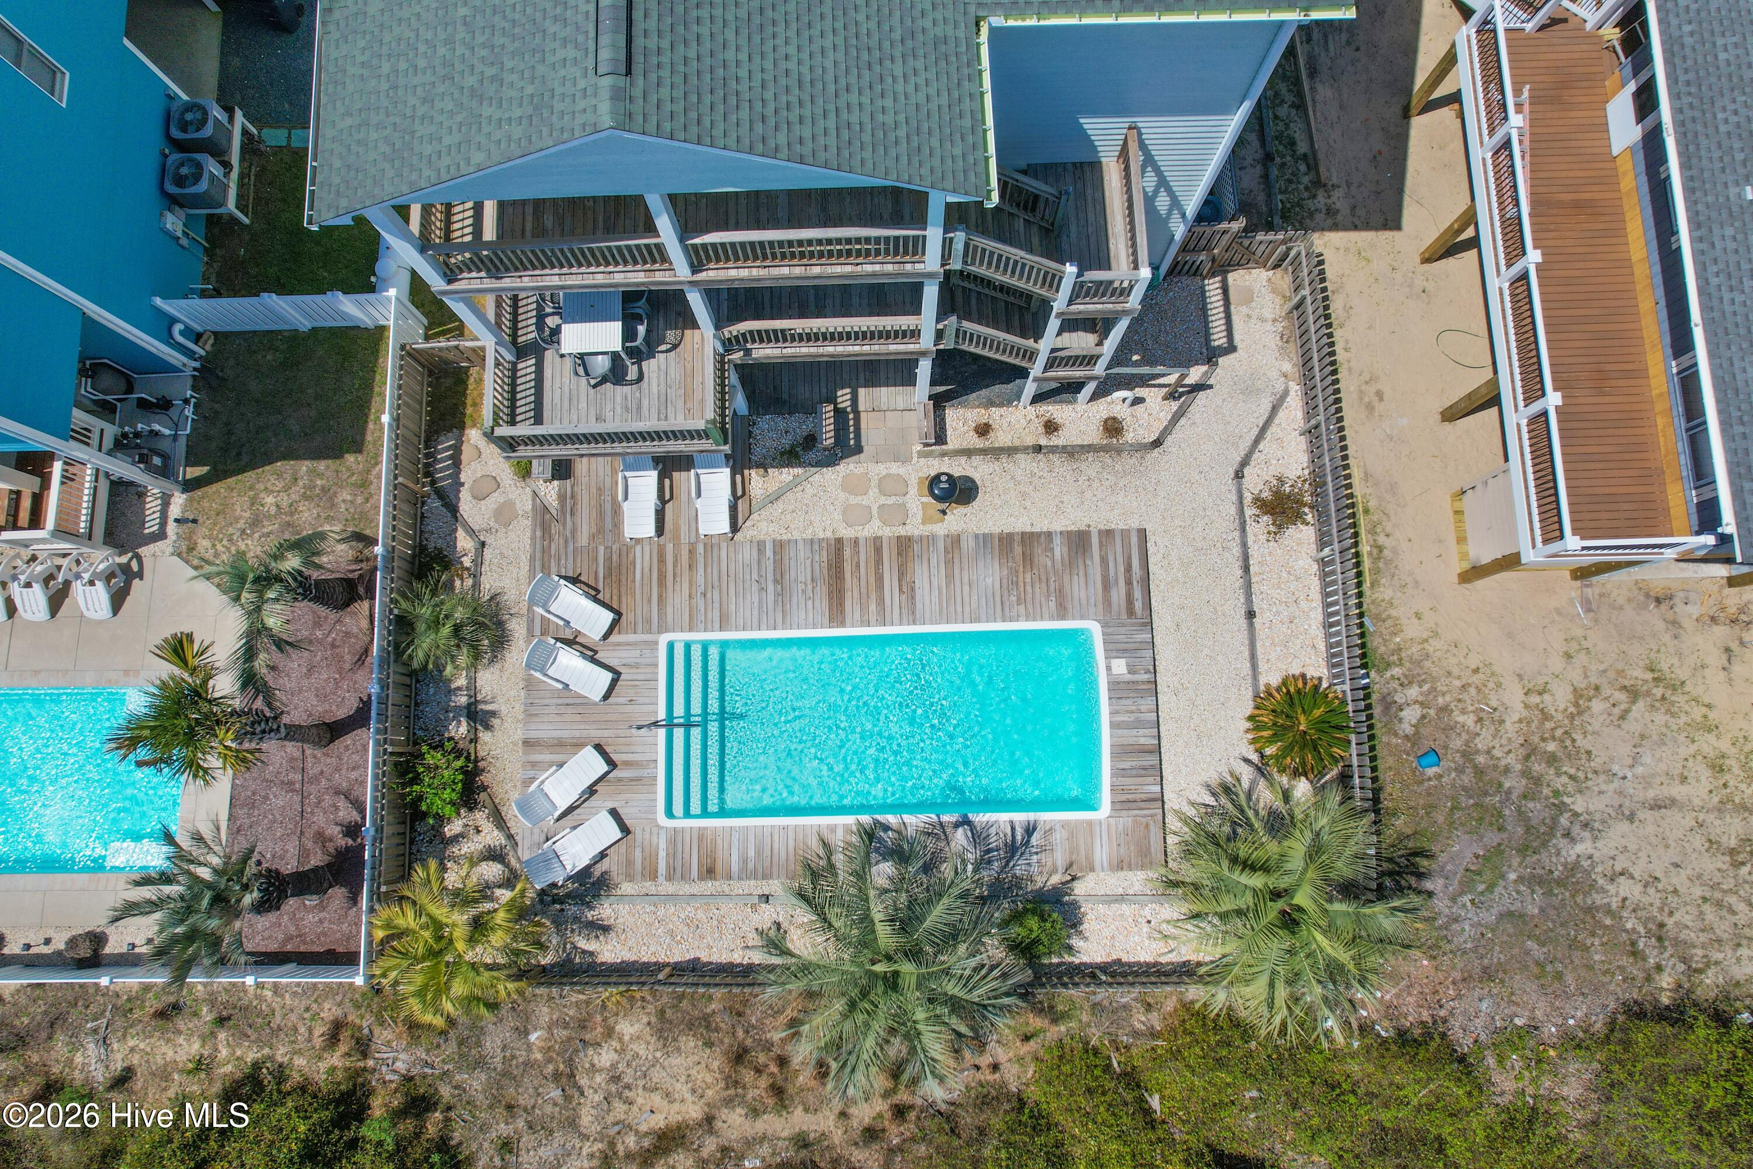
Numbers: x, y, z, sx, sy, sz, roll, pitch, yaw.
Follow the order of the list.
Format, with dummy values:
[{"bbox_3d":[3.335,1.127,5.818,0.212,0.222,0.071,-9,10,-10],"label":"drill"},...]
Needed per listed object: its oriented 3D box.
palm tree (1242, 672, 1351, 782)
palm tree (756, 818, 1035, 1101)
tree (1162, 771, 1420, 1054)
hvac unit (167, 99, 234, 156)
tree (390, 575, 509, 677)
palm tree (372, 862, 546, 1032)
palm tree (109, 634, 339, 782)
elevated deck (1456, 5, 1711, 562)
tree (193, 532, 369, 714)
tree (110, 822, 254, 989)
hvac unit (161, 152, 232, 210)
[{"bbox_3d":[7.280,2.490,18.780,1.800,1.350,1.860,0,80,1],"label":"palm tree"},{"bbox_3d":[0.289,5.917,17.400,4.300,3.100,4.200,0,80,1],"label":"palm tree"},{"bbox_3d":[6.373,5.131,17.402,4.030,3.200,4.150,0,80,1],"label":"tree"},{"bbox_3d":[-13.160,-8.883,20.881,0.820,0.620,0.810,-2,80,0],"label":"hvac unit"},{"bbox_3d":[-7.699,0.808,19.267,1.700,1.350,1.800,0,80,1],"label":"tree"},{"bbox_3d":[-6.854,5.934,17.949,2.800,2.200,2.650,0,80,1],"label":"palm tree"},{"bbox_3d":[-10.394,2.135,17.529,2.250,4.400,2.100,0,80,1],"label":"palm tree"},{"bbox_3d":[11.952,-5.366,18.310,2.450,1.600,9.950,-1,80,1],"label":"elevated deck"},{"bbox_3d":[-9.786,0.673,18.329,2.150,3.300,2.950,0,80,1],"label":"tree"},{"bbox_3d":[-10.463,5.110,17.427,2.200,3.600,2.400,0,80,1],"label":"tree"},{"bbox_3d":[-13.135,-7.760,20.688,0.830,0.620,0.810,-2,80,0],"label":"hvac unit"}]

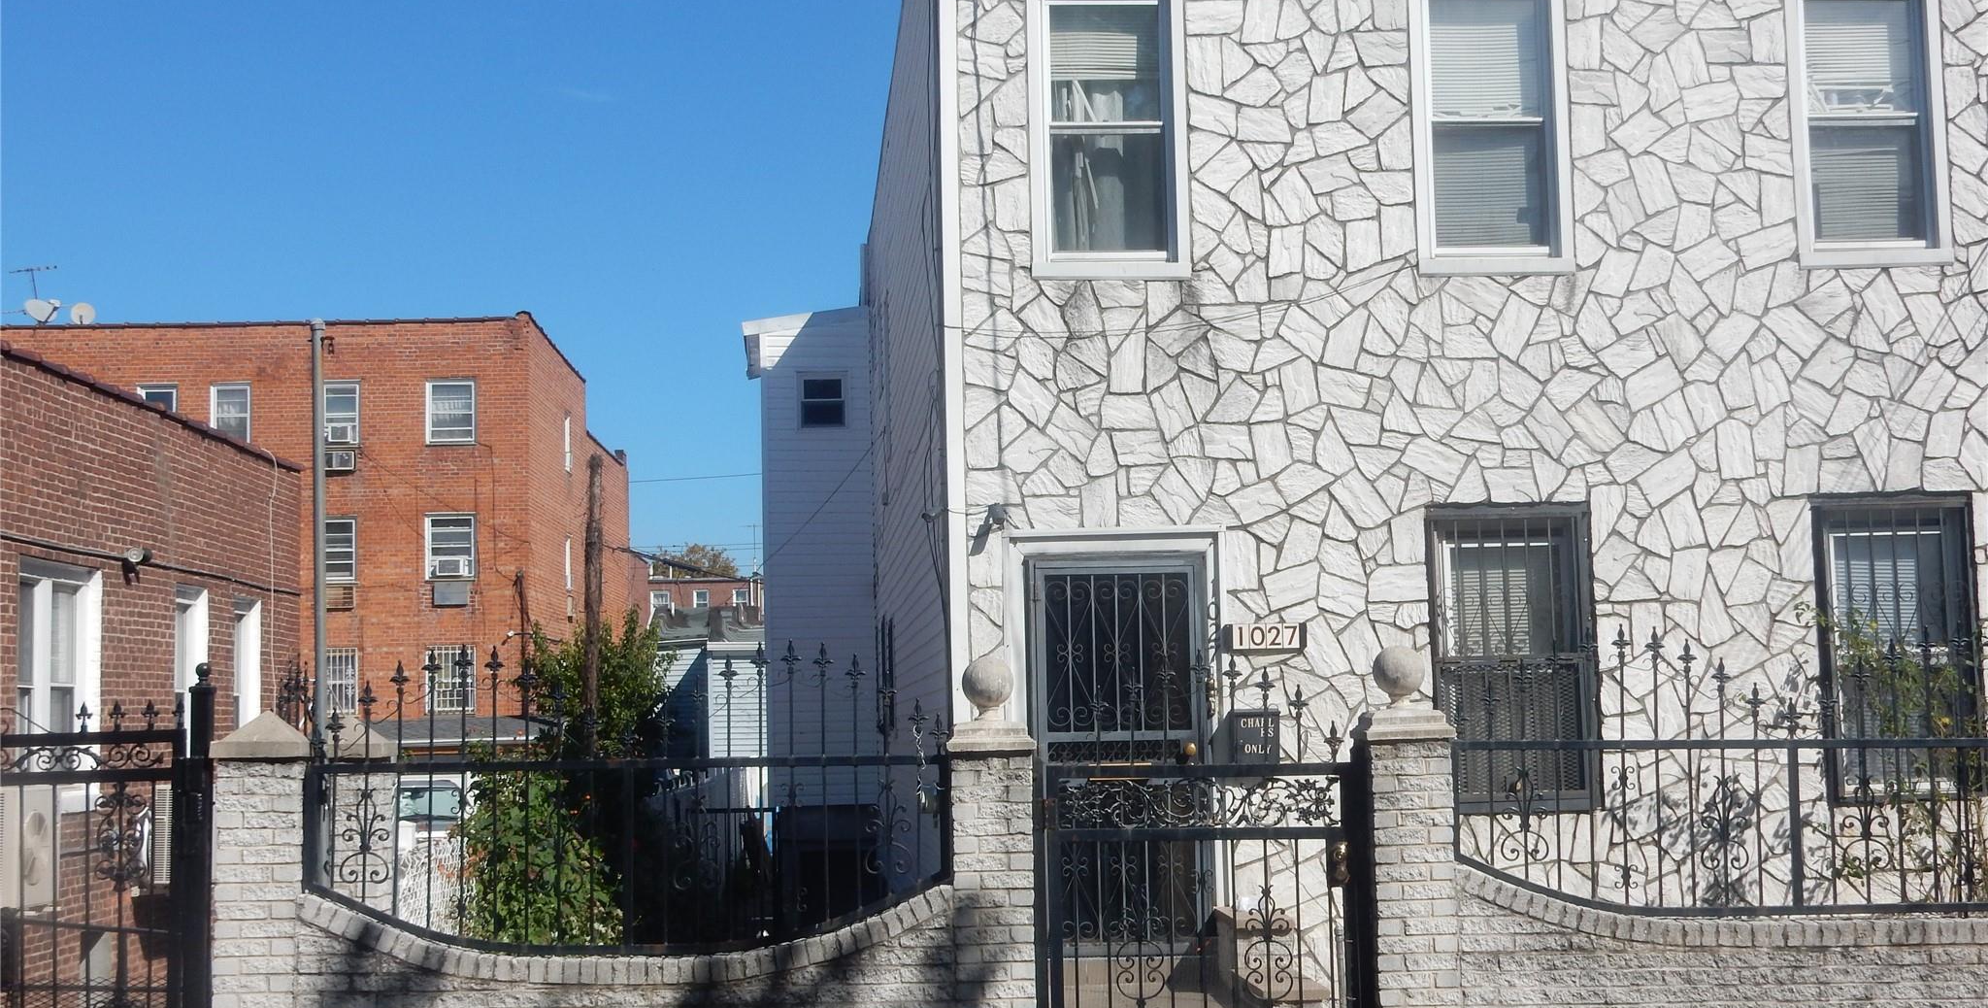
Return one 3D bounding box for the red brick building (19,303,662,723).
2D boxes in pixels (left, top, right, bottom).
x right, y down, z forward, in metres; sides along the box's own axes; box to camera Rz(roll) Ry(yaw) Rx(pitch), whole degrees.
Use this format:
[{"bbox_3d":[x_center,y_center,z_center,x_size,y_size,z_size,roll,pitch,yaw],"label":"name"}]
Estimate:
[{"bbox_3d":[-14.321,2.065,55.235,10.500,9.500,17.000,-1,-5,-2],"label":"red brick building"}]

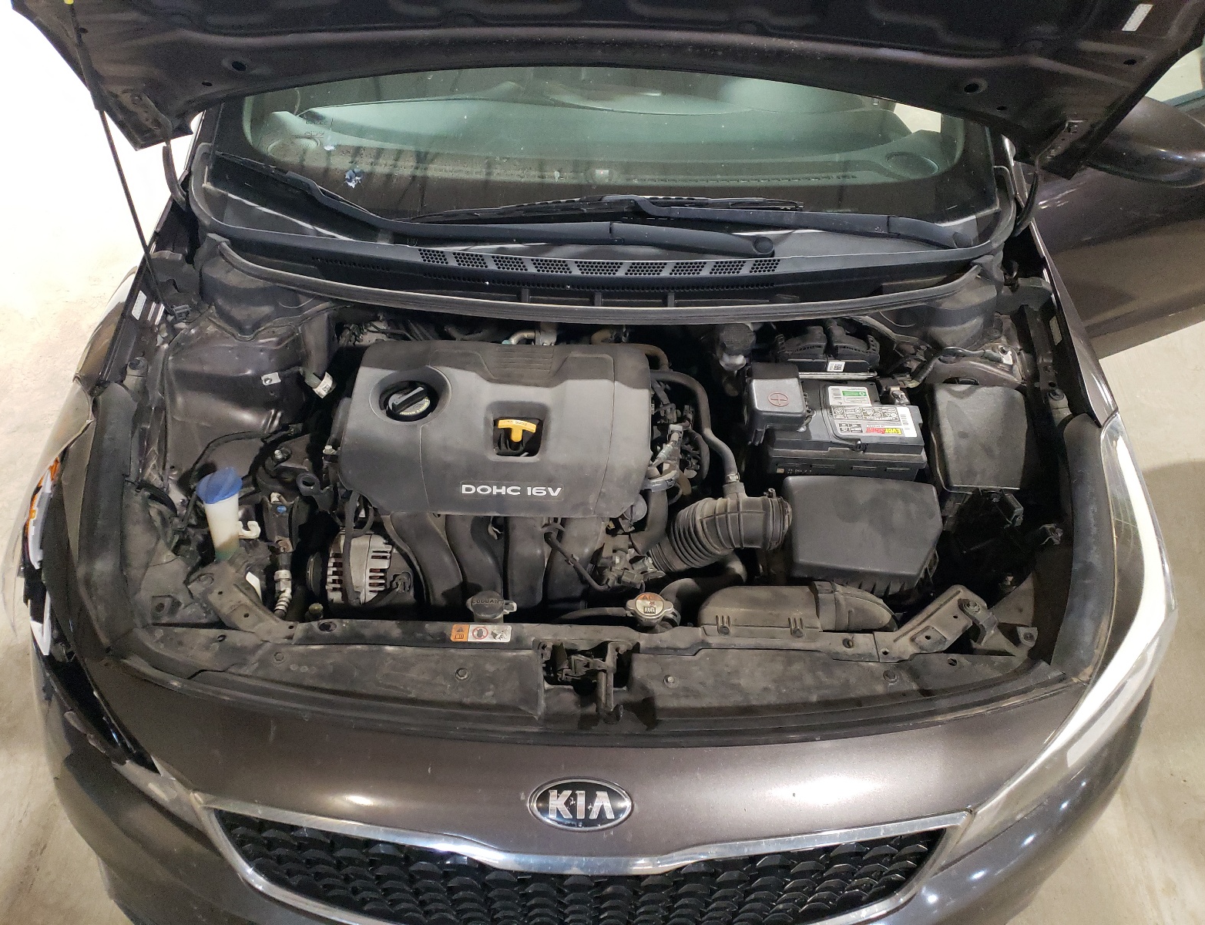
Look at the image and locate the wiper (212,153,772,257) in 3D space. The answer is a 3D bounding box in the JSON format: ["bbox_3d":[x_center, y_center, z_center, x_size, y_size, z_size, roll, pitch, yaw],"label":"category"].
[{"bbox_3d":[-0.226,-0.428,1.583,1.030,0.074,0.159,8,43,9],"label":"wiper"}]

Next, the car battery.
[{"bbox_3d":[0.395,-0.015,1.574,0.242,0.190,0.175,3,42,3],"label":"car battery"}]

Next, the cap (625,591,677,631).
[{"bbox_3d":[0.064,0.197,1.225,0.064,0.030,0.048,2,42,2],"label":"cap"}]

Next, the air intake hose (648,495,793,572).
[{"bbox_3d":[0.182,0.109,1.420,0.215,0.105,0.118,2,42,2],"label":"air intake hose"}]

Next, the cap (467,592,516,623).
[{"bbox_3d":[-0.147,0.192,1.225,0.064,0.024,0.045,2,42,2],"label":"cap"}]

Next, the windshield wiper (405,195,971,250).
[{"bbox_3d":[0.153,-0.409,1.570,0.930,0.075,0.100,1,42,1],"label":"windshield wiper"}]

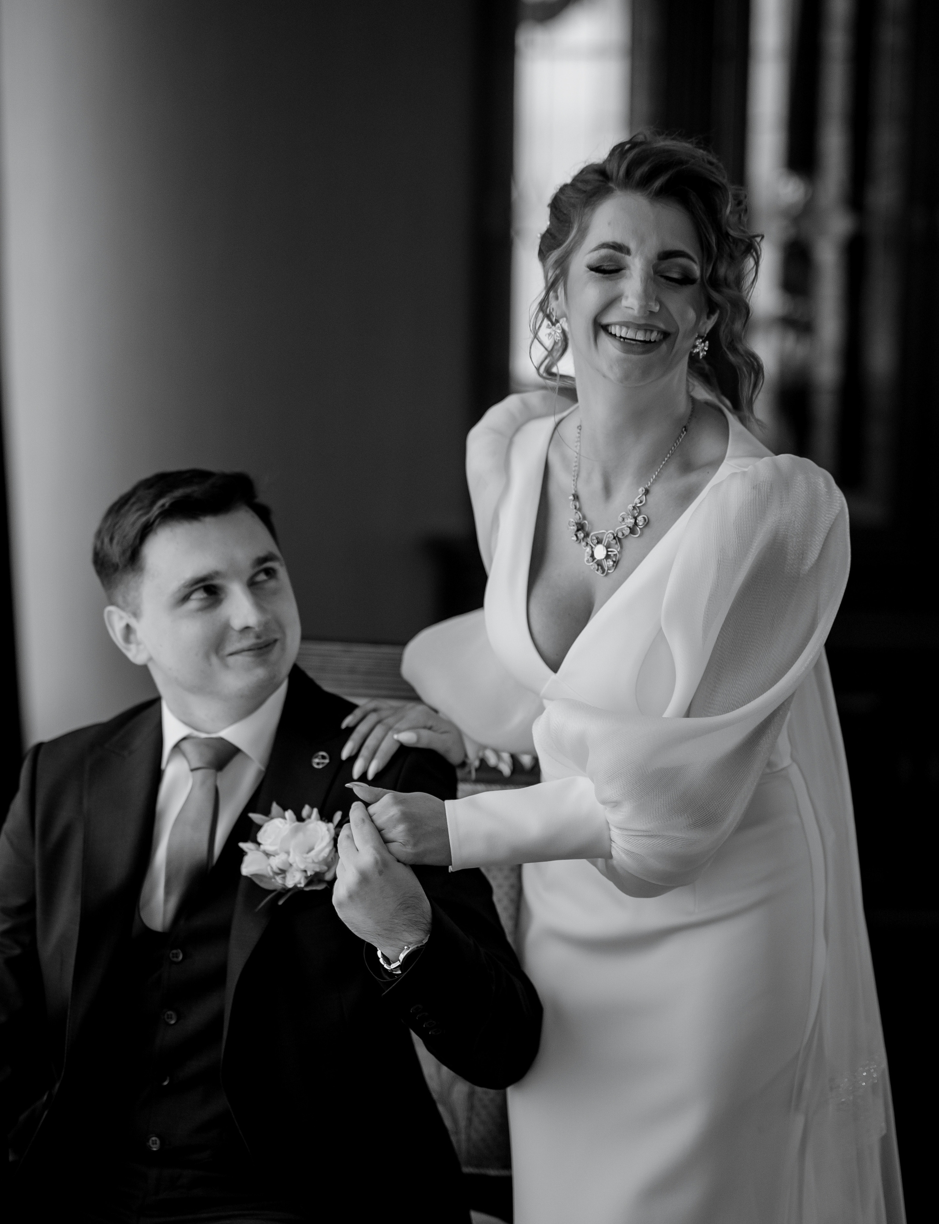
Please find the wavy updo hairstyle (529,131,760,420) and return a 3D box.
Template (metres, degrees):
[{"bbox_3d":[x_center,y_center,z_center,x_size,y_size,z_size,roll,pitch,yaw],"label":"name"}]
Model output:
[{"bbox_3d":[0.172,-0.311,3.090,0.220,0.262,0.230,6,2,2],"label":"wavy updo hairstyle"}]

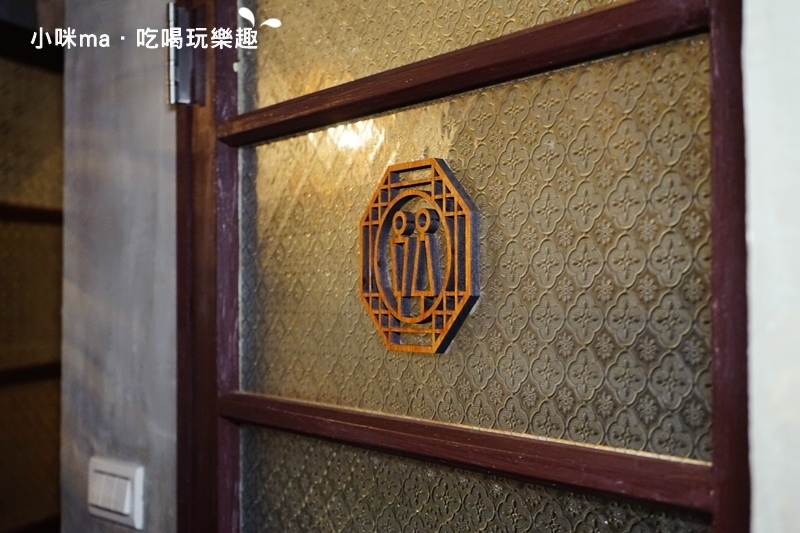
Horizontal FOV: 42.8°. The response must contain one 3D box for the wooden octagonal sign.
[{"bbox_3d":[0.013,-0.007,0.797,0.011,0.147,0.138,2,-3,-37],"label":"wooden octagonal sign"}]

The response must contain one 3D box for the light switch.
[{"bbox_3d":[-0.331,0.262,1.195,0.013,0.071,0.119,2,-3,-40],"label":"light switch"}]

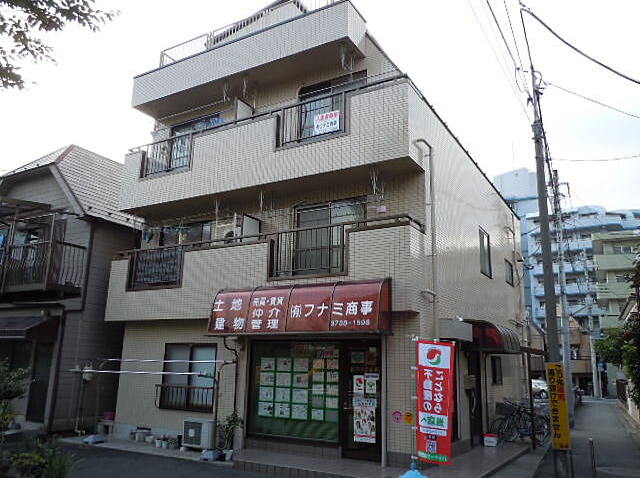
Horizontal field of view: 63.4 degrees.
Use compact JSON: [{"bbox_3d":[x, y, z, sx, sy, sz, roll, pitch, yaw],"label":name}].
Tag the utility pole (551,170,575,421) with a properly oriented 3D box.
[{"bbox_3d":[9.552,1.956,20.300,0.340,9.843,0.340,-7,-16,30],"label":"utility pole"}]

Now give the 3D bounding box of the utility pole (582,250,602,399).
[{"bbox_3d":[18.436,5.597,35.215,0.400,10.000,0.400,-7,-16,30],"label":"utility pole"}]

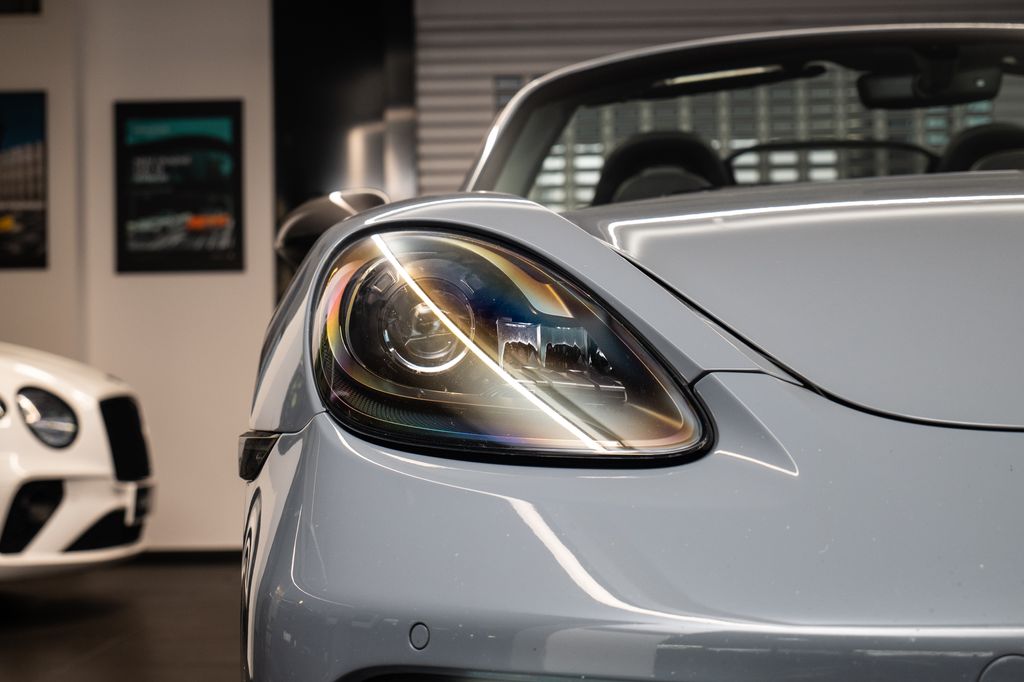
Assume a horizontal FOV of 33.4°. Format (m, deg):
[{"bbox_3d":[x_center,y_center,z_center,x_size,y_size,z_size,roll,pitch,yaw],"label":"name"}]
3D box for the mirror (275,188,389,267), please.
[{"bbox_3d":[-0.245,-0.146,2.470,0.205,0.145,0.120,-1,-2,6],"label":"mirror"}]

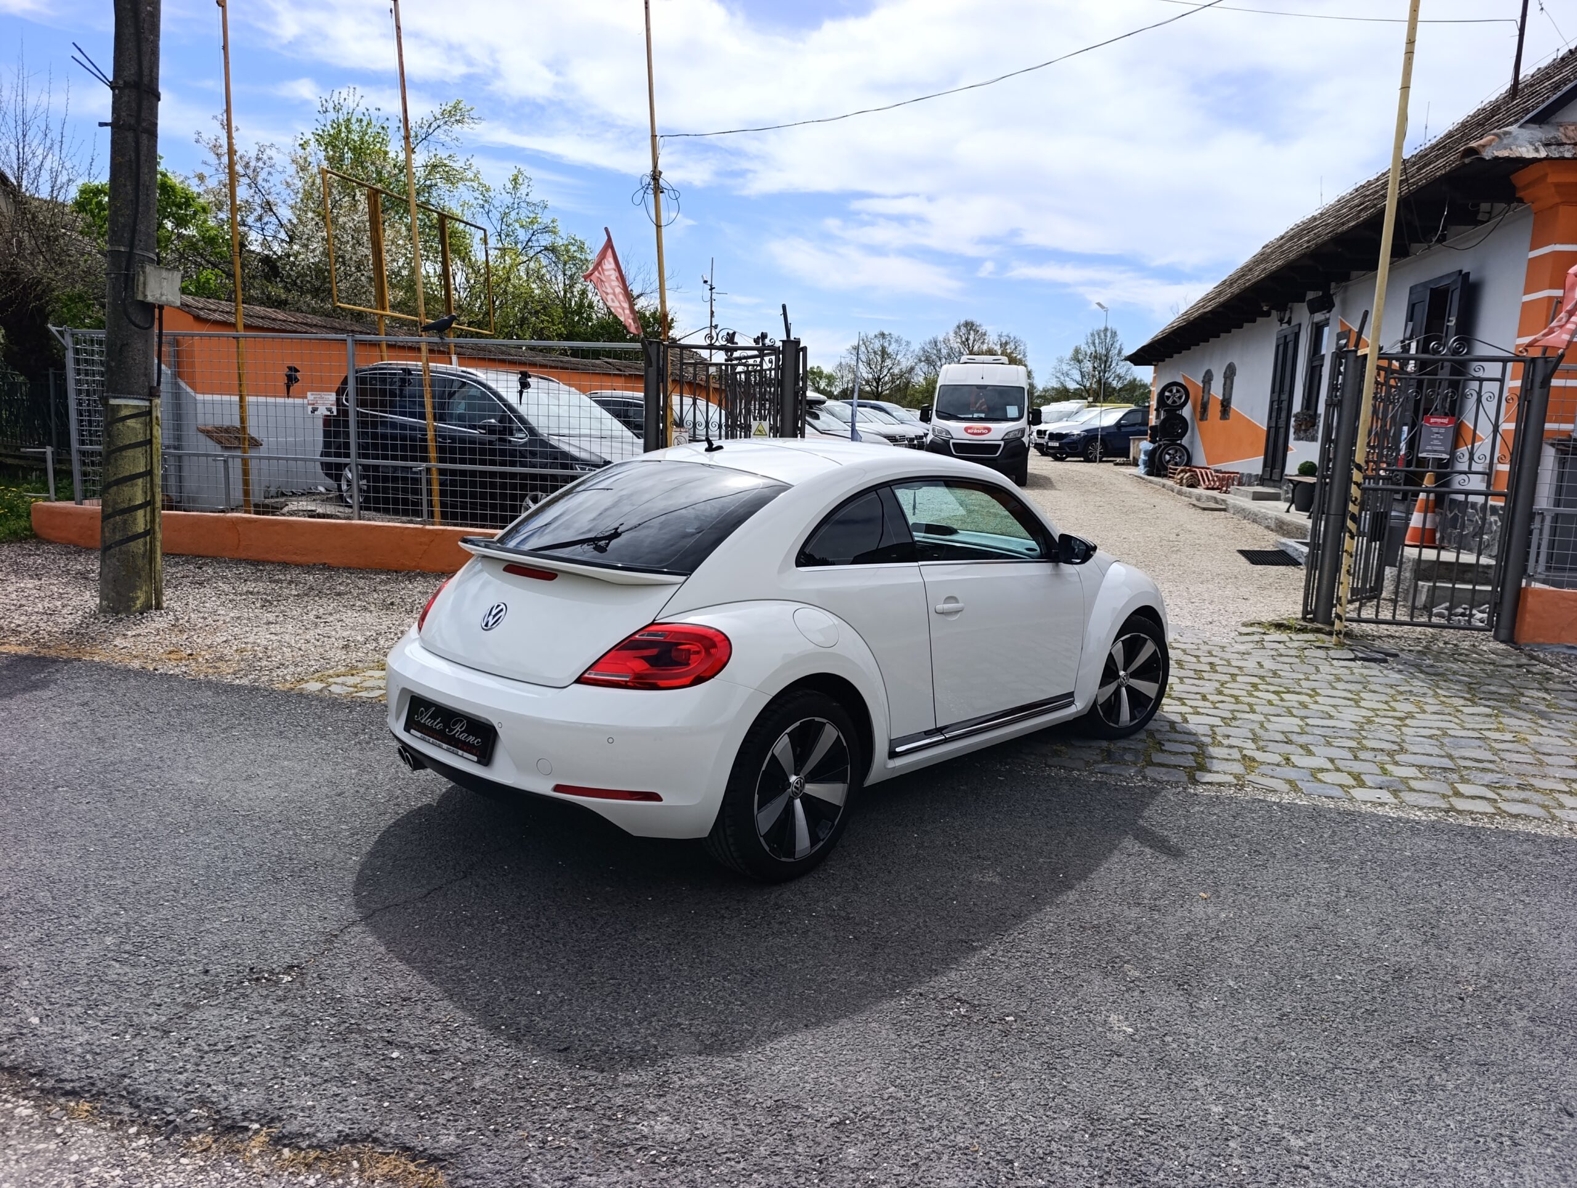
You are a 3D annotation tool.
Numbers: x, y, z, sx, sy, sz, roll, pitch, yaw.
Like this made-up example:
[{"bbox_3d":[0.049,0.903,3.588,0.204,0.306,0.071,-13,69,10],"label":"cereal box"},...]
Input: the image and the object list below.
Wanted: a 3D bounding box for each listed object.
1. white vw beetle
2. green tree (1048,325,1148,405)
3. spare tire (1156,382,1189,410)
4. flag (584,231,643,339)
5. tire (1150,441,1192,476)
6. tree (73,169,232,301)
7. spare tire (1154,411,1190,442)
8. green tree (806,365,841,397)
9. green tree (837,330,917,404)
[{"bbox_3d":[0.289,0.043,4.998,1.830,1.487,4.280,9,11,41],"label":"white vw beetle"},{"bbox_3d":[18.116,-12.041,62.547,5.820,7.810,5.820,4,8,15],"label":"green tree"},{"bbox_3d":[8.531,-4.381,23.249,0.630,0.630,0.220,3,8,7],"label":"spare tire"},{"bbox_3d":[-1.757,-3.119,10.500,0.600,1.120,0.350,3,8,11],"label":"flag"},{"bbox_3d":[8.504,-3.011,23.249,0.650,0.650,0.230,3,8,7],"label":"tire"},{"bbox_3d":[-14.075,-5.954,23.474,3.670,6.770,3.670,-3,9,-30],"label":"tree"},{"bbox_3d":[8.512,-3.698,23.249,0.620,0.620,0.220,3,8,7],"label":"spare tire"},{"bbox_3d":[1.579,-9.749,55.315,2.320,4.510,2.320,2,8,1],"label":"green tree"},{"bbox_3d":[5.133,-11.999,62.501,4.800,7.160,4.800,2,8,4],"label":"green tree"}]

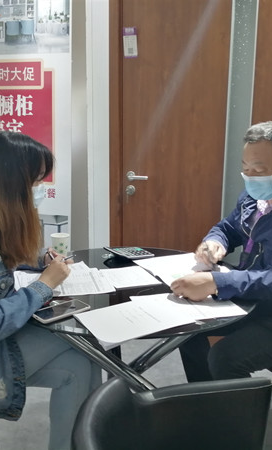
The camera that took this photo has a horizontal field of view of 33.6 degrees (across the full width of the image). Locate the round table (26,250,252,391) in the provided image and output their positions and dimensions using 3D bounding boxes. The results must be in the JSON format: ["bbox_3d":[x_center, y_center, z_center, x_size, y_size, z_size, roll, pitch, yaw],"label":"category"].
[{"bbox_3d":[-0.030,0.551,1.602,0.863,0.745,0.863,0,12,0],"label":"round table"}]

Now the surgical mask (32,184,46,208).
[{"bbox_3d":[-0.324,-0.089,1.410,0.085,0.095,0.130,21,9,-9],"label":"surgical mask"}]

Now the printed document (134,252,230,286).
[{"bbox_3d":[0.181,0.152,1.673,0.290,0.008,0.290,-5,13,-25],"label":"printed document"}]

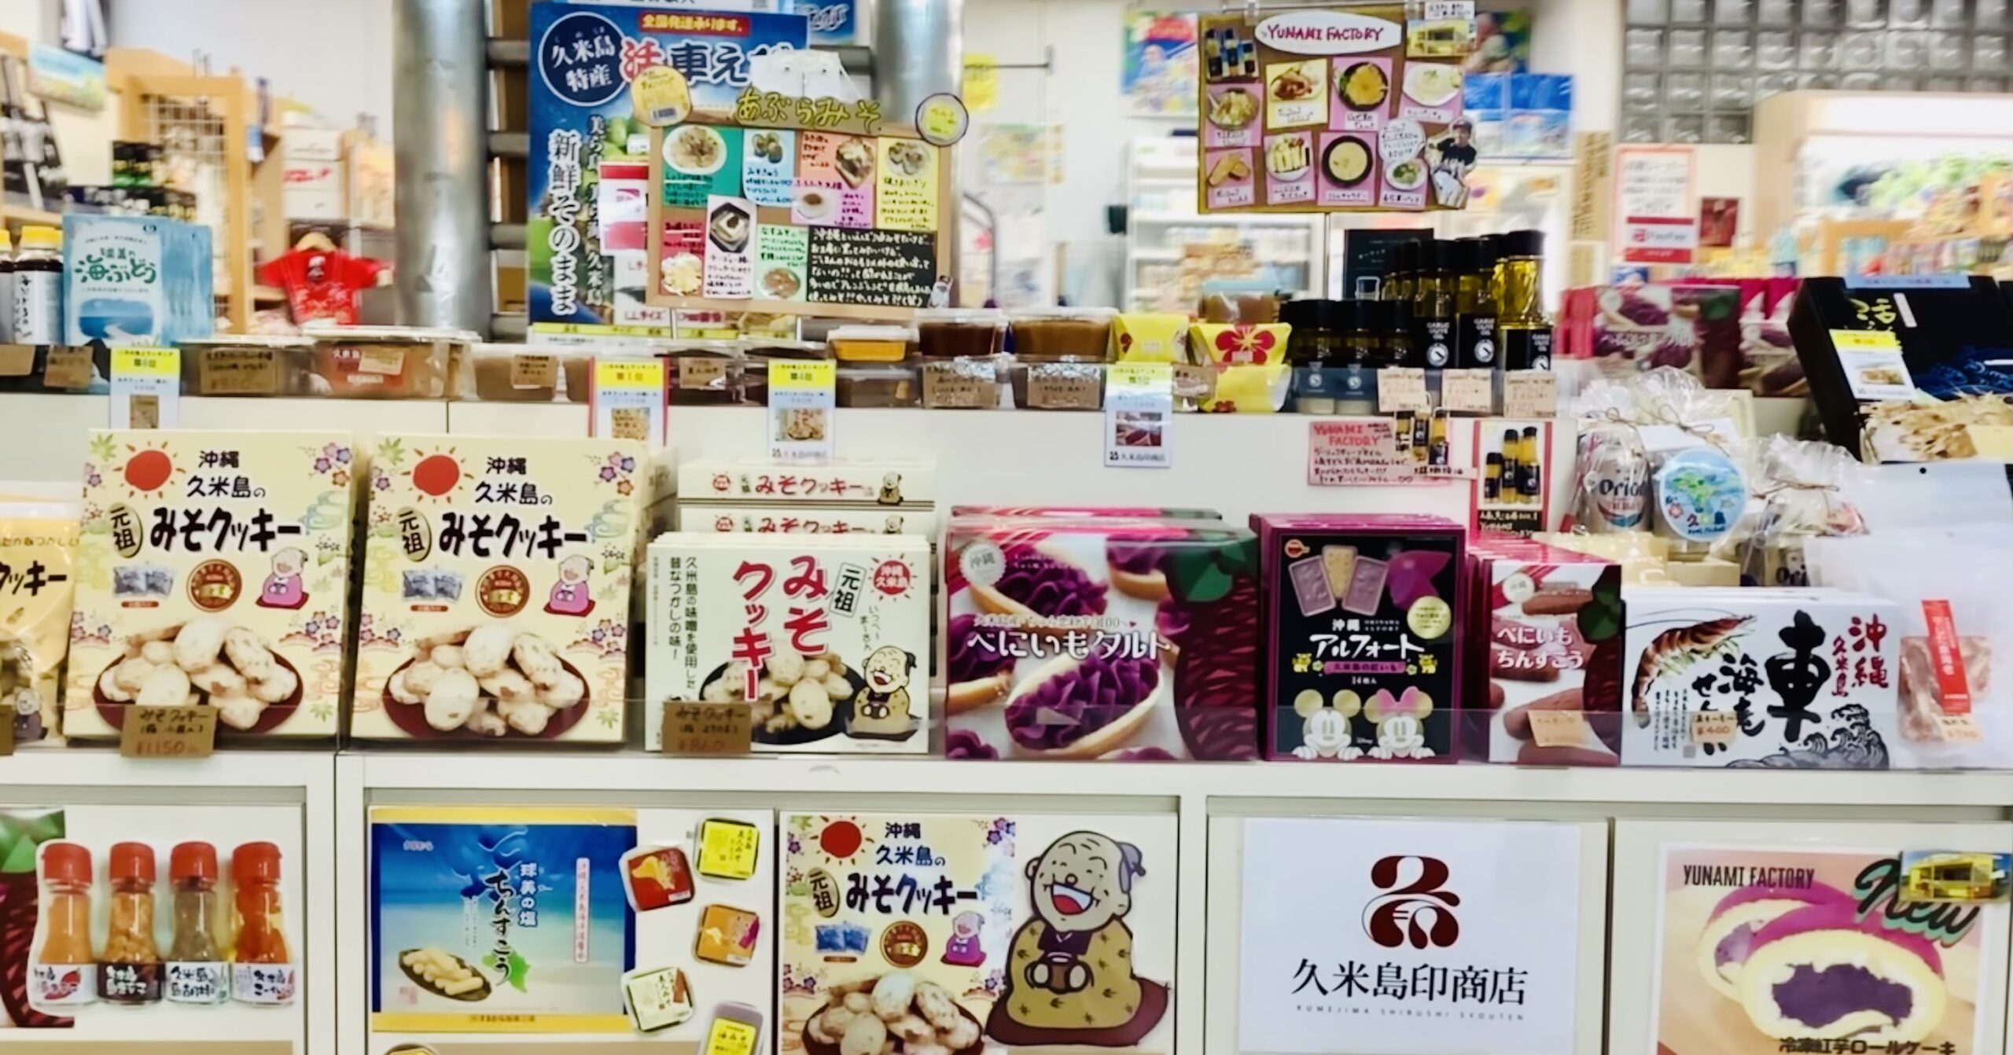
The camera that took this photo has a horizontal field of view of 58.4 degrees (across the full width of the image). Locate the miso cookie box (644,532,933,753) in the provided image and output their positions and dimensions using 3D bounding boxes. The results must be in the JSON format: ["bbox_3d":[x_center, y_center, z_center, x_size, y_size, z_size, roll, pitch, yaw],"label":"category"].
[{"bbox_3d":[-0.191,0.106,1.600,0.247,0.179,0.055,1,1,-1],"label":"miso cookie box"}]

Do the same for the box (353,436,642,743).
[{"bbox_3d":[-0.458,0.056,1.639,0.238,0.275,0.046,2,-10,-3],"label":"box"}]

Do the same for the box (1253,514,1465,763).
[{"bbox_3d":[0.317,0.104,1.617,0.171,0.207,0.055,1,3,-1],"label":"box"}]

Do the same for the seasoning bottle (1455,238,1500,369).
[{"bbox_3d":[0.504,-0.216,1.924,0.048,0.185,0.048,1,2,-1],"label":"seasoning bottle"}]

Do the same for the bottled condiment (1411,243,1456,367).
[{"bbox_3d":[0.457,-0.216,1.923,0.048,0.182,0.048,1,2,-1],"label":"bottled condiment"}]

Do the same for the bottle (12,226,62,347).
[{"bbox_3d":[-1.020,-0.230,1.901,0.058,0.174,0.058,1,2,-1],"label":"bottle"}]

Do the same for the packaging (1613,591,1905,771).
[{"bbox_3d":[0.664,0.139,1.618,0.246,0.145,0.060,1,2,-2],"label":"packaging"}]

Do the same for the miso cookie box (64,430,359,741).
[{"bbox_3d":[-0.737,0.053,1.689,0.245,0.284,0.042,0,-9,-2],"label":"miso cookie box"}]

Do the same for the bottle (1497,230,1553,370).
[{"bbox_3d":[0.583,-0.235,2.030,0.060,0.195,0.060,1,3,-1],"label":"bottle"}]

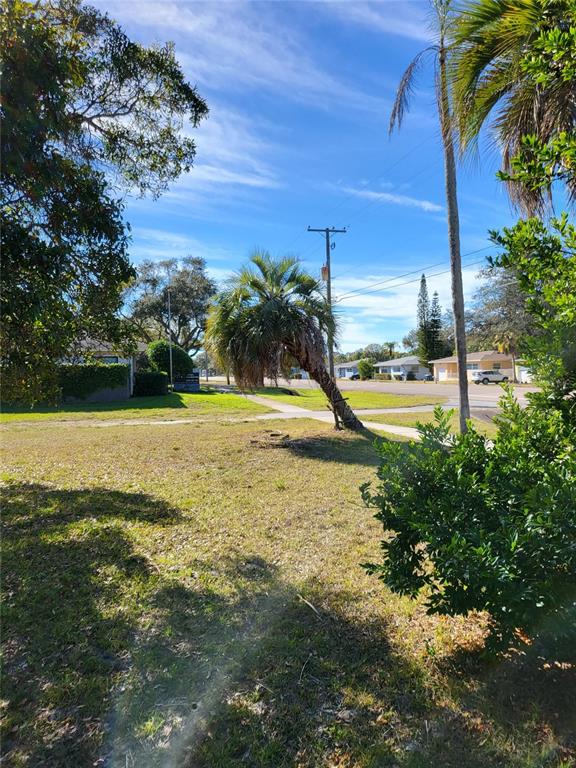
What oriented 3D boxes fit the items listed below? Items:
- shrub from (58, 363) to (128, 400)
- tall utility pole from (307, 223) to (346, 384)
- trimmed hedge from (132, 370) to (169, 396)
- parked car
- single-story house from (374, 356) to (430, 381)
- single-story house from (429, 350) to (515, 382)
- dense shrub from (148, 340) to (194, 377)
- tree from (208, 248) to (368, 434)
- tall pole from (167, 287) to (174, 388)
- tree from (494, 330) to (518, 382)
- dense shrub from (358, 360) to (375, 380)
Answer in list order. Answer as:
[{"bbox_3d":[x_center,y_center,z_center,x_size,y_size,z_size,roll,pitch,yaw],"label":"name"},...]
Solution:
[{"bbox_3d":[-12.210,-0.126,33.600,4.600,2.400,1.000,-1,1,-17],"label":"shrub"},{"bbox_3d":[2.571,-4.538,33.800,2.450,10.700,0.600,-1,1,-17],"label":"tall utility pole"},{"bbox_3d":[-10.148,-0.037,39.300,2.600,1.850,1.400,-1,1,-17],"label":"trimmed hedge"},{"bbox_3d":[23.587,-0.864,62.484,4.600,1.660,1.850,-1,1,-17],"label":"parked car"},{"bbox_3d":[19.768,-2.561,92.961,7.000,4.000,11.000,-1,1,-21],"label":"single-story house"},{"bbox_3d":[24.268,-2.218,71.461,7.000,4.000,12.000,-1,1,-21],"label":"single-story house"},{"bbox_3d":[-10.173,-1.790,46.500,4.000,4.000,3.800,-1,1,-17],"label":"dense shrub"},{"bbox_3d":[-0.123,-1.193,14.600,4.350,4.950,3.600,-1,1,0],"label":"tree"},{"bbox_3d":[-9.582,-3.635,43.500,0.120,8.500,0.120,-1,1,-17],"label":"tall pole"},{"bbox_3d":[25.615,-3.167,62.000,3.100,6.100,3.000,-1,1,-17],"label":"tree"},{"bbox_3d":[13.784,-2.546,93.500,2.850,3.900,2.800,-1,1,0],"label":"dense shrub"}]

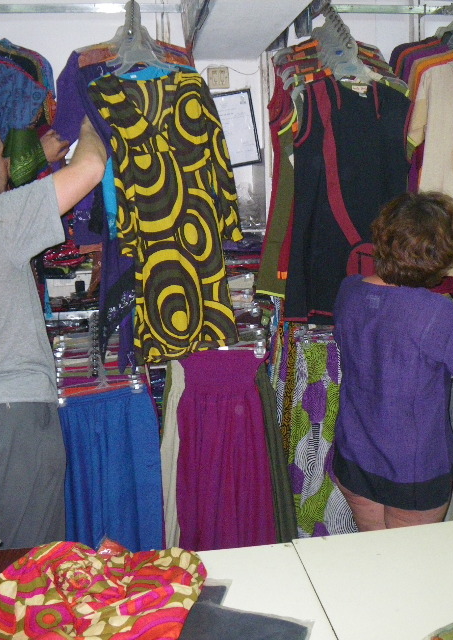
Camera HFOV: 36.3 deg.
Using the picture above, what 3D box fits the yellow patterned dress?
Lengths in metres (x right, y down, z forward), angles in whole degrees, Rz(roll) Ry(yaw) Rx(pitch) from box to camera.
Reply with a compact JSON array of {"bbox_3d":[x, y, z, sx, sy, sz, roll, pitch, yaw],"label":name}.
[{"bbox_3d":[-0.188,-0.319,2.197,0.400,0.880,0.130,-8,9,-7],"label":"yellow patterned dress"}]

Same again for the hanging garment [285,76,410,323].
[{"bbox_3d":[0.410,-0.399,2.337,0.410,0.800,0.120,0,8,0],"label":"hanging garment"}]

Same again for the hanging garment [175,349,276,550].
[{"bbox_3d":[-0.004,0.508,2.495,0.350,0.820,0.120,0,8,0],"label":"hanging garment"}]

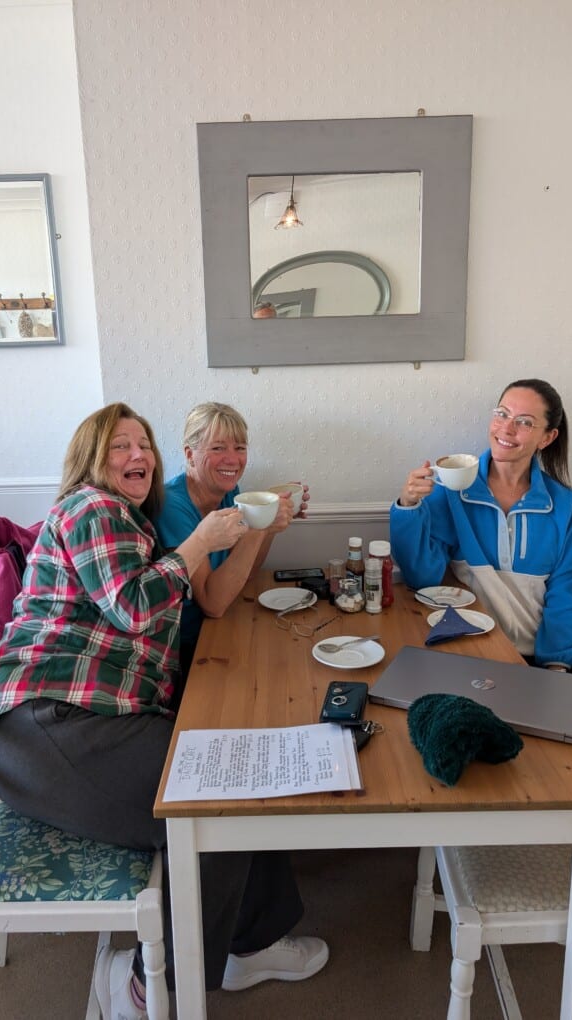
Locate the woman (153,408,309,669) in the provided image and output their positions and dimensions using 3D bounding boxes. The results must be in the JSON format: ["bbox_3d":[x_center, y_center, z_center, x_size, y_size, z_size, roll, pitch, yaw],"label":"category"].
[{"bbox_3d":[-0.271,0.347,2.007,0.740,1.290,0.500,2,14,13],"label":"woman"}]

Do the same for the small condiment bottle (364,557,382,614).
[{"bbox_3d":[0.231,0.196,1.861,0.046,0.146,0.046,-1,13,0],"label":"small condiment bottle"}]

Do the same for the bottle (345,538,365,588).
[{"bbox_3d":[0.190,0.160,1.947,0.054,0.178,0.052,-1,13,0],"label":"bottle"}]

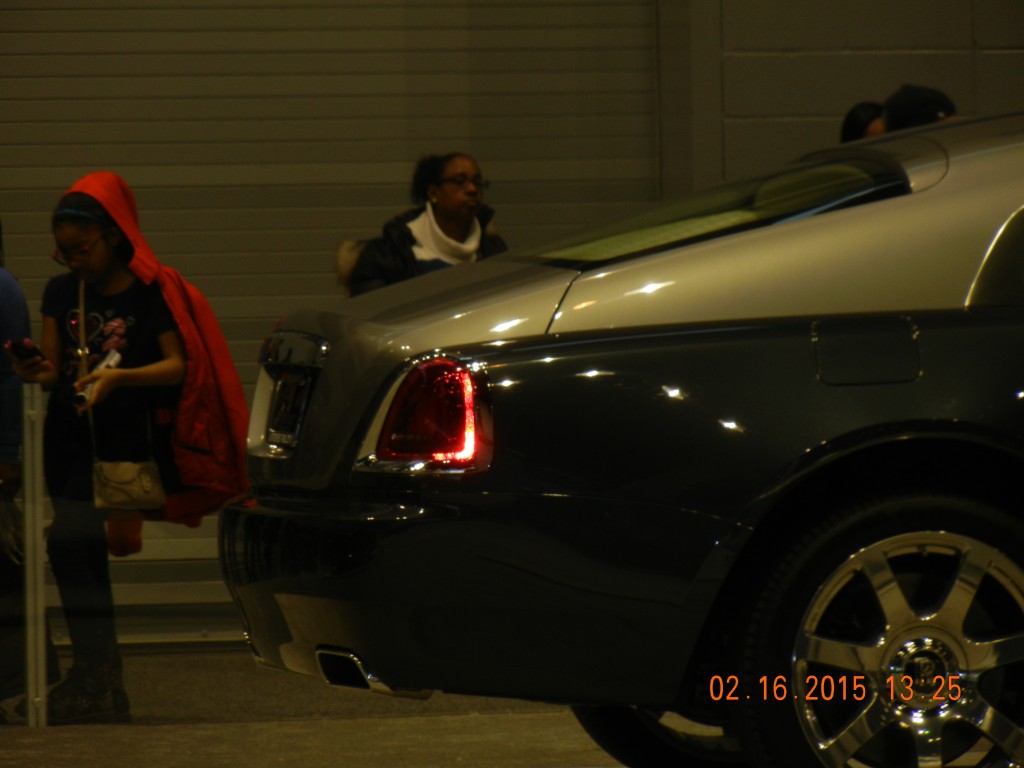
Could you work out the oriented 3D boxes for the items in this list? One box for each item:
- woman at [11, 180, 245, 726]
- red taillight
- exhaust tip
[{"bbox_3d":[-1.002,0.165,20.250,0.470,1.435,0.420,0,1,36],"label":"woman"},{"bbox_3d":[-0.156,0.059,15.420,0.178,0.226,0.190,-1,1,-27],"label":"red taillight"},{"bbox_3d":[-0.278,0.583,15.540,0.210,0.098,0.155,-1,1,-16],"label":"exhaust tip"}]

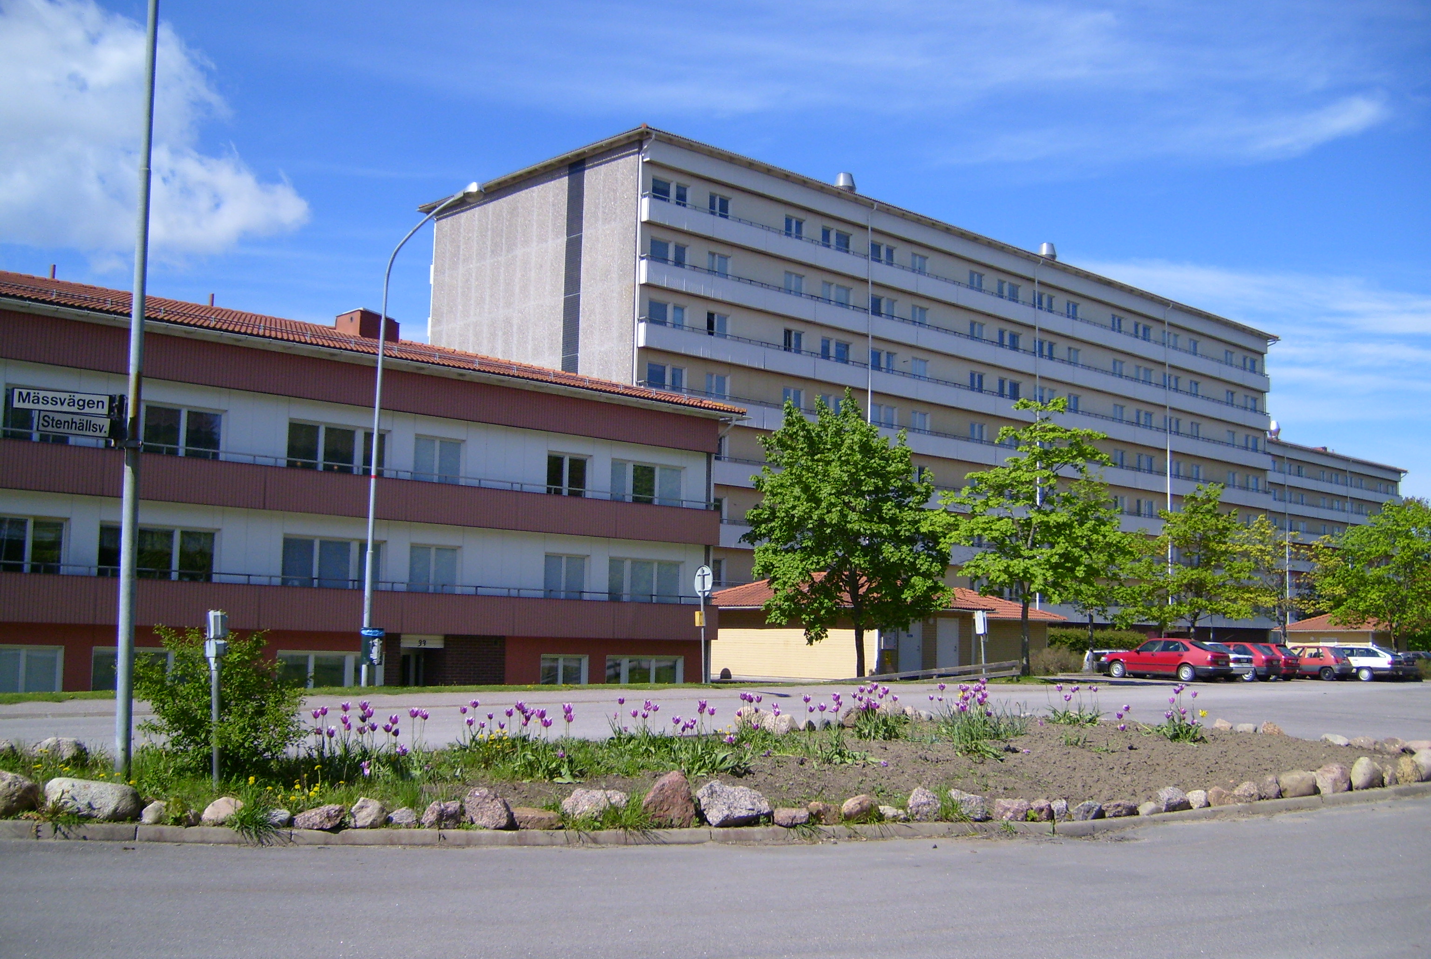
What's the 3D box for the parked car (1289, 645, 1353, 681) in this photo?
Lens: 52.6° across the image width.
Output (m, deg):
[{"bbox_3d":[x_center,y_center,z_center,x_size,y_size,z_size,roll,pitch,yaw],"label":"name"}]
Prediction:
[{"bbox_3d":[24.134,7.482,59.199,3.600,1.390,1.600,-4,-8,42],"label":"parked car"}]

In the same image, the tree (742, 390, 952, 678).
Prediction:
[{"bbox_3d":[4.360,1.742,48.012,6.946,9.573,6.598,1,-6,6],"label":"tree"}]

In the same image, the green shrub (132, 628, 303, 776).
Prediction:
[{"bbox_3d":[-4.124,1.850,12.062,1.420,1.270,1.350,3,-6,-18],"label":"green shrub"}]

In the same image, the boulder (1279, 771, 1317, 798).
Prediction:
[{"bbox_3d":[5.529,2.877,13.727,0.390,0.270,0.320,7,-8,-41],"label":"boulder"}]

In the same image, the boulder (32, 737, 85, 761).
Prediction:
[{"bbox_3d":[-6.214,2.561,13.724,0.500,0.280,0.380,3,-6,-11],"label":"boulder"}]

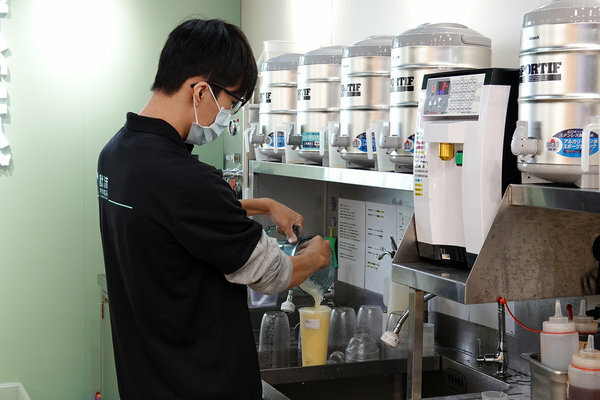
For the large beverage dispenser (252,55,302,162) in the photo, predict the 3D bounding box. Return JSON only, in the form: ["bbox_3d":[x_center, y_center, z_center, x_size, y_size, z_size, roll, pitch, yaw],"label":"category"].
[{"bbox_3d":[-0.033,-0.336,3.424,0.305,0.397,0.305,1,4,0],"label":"large beverage dispenser"}]

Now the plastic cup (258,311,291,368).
[{"bbox_3d":[-0.068,0.382,2.520,0.087,0.160,0.087,1,4,0],"label":"plastic cup"}]

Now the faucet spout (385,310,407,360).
[{"bbox_3d":[0.258,0.355,2.520,0.058,0.115,0.052,23,-5,-22],"label":"faucet spout"}]

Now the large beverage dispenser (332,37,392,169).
[{"bbox_3d":[0.235,-0.287,2.764,0.305,0.397,0.305,-1,4,-22],"label":"large beverage dispenser"}]

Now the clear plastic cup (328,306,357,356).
[{"bbox_3d":[0.124,0.389,2.690,0.083,0.158,0.083,1,4,0],"label":"clear plastic cup"}]

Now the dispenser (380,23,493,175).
[{"bbox_3d":[0.353,-0.265,2.474,0.305,0.397,0.305,1,4,0],"label":"dispenser"}]

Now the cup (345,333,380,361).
[{"bbox_3d":[0.176,0.418,2.630,0.094,0.086,0.094,1,4,0],"label":"cup"}]

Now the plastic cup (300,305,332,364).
[{"bbox_3d":[0.041,0.381,2.550,0.090,0.165,0.090,1,4,0],"label":"plastic cup"}]

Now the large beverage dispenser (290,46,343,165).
[{"bbox_3d":[0.103,-0.311,3.089,0.305,0.397,0.305,1,4,0],"label":"large beverage dispenser"}]

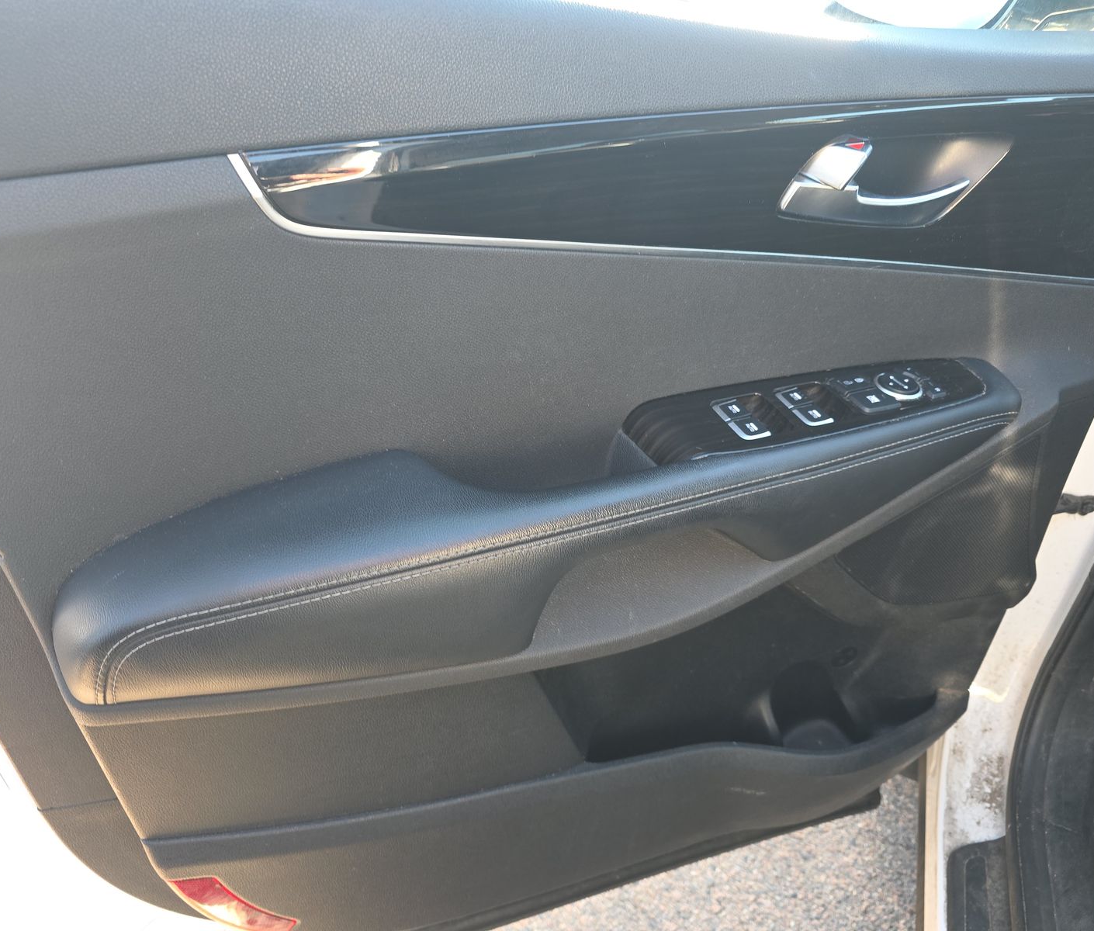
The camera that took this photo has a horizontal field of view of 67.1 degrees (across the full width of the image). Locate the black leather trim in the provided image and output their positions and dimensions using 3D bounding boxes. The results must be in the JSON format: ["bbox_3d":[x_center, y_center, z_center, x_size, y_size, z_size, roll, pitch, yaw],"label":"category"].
[{"bbox_3d":[0.047,0.026,0.535,0.632,0.088,0.117,-11,33,-19],"label":"black leather trim"}]

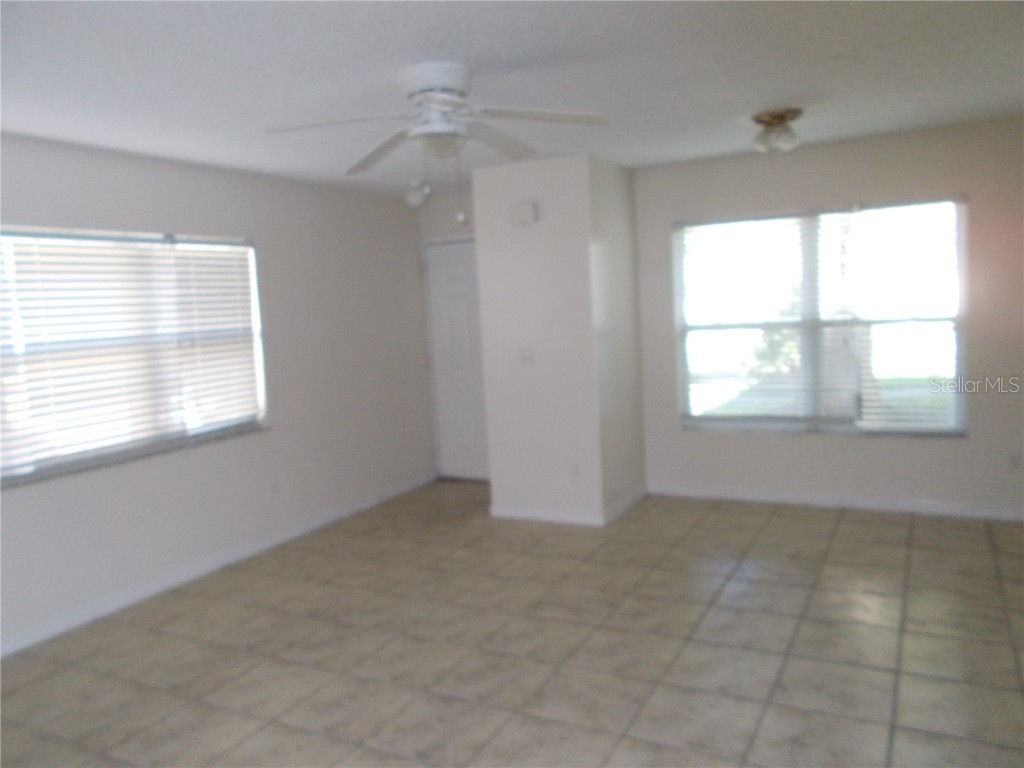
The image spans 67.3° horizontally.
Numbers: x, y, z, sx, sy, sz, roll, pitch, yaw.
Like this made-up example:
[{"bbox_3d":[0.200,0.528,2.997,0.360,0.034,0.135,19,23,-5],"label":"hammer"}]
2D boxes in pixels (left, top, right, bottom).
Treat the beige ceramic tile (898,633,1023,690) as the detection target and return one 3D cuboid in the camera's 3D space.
[{"bbox_3d":[1.742,1.076,3.002,0.400,0.010,0.400,0,6,29],"label":"beige ceramic tile"}]

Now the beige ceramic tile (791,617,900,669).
[{"bbox_3d":[1.387,1.079,3.197,0.400,0.010,0.400,0,6,29],"label":"beige ceramic tile"}]

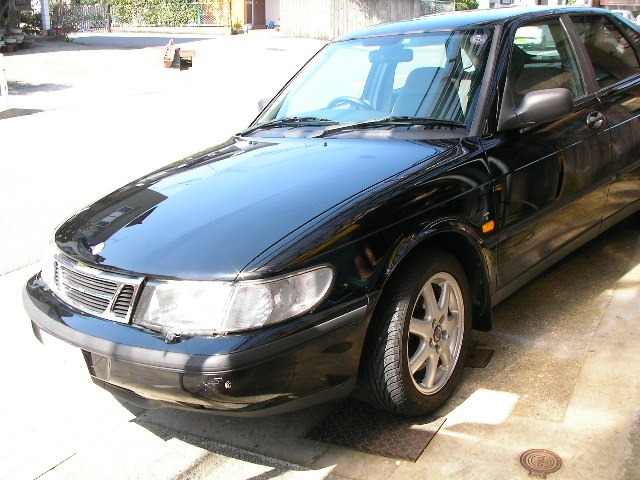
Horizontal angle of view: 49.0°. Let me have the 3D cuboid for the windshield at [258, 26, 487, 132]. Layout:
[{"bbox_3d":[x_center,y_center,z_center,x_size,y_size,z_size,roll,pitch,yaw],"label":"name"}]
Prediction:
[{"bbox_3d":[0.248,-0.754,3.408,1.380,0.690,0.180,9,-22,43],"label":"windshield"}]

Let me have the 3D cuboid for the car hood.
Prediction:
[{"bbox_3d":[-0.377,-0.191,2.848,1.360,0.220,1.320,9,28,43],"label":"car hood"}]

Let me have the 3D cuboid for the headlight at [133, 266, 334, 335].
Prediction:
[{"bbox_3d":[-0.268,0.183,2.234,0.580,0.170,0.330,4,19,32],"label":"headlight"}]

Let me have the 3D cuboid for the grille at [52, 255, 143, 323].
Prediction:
[{"bbox_3d":[-0.796,0.168,2.468,0.600,0.150,0.120,9,22,43],"label":"grille"}]

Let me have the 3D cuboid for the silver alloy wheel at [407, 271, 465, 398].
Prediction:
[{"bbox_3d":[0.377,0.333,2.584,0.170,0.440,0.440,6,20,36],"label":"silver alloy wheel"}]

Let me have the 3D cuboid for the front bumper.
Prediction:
[{"bbox_3d":[-0.626,0.324,2.674,1.690,0.360,0.590,9,22,43],"label":"front bumper"}]

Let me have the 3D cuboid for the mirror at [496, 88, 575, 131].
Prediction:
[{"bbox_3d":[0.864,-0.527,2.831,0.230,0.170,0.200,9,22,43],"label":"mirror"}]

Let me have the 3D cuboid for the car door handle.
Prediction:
[{"bbox_3d":[1.314,-0.573,3.347,0.045,0.070,0.130,9,22,43],"label":"car door handle"}]

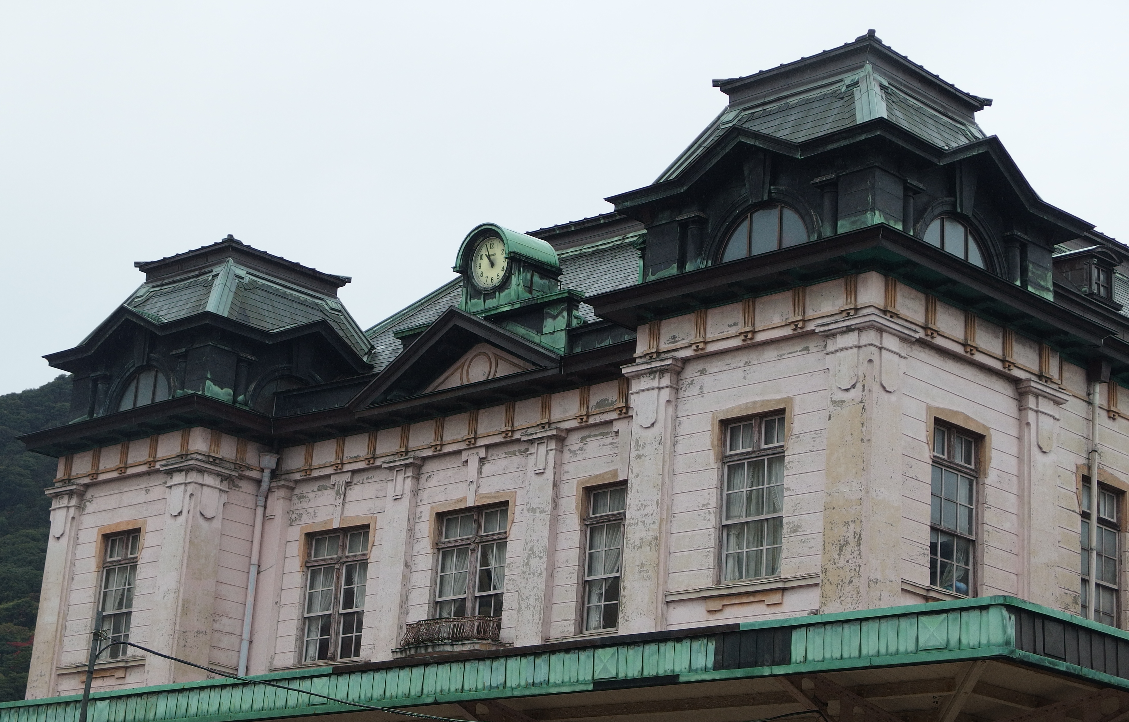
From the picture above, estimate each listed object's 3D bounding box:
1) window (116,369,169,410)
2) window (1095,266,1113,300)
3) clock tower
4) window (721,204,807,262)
[{"bbox_3d":[-7.688,0.522,43.145,1.591,0.811,0.135,-13,-23,43],"label":"window"},{"bbox_3d":[8.226,-1.190,35.812,0.104,0.458,0.499,-13,-23,43],"label":"window"},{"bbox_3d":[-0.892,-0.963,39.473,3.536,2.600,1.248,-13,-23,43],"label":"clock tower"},{"bbox_3d":[2.834,-1.812,33.064,1.612,0.811,0.135,-13,-23,43],"label":"window"}]

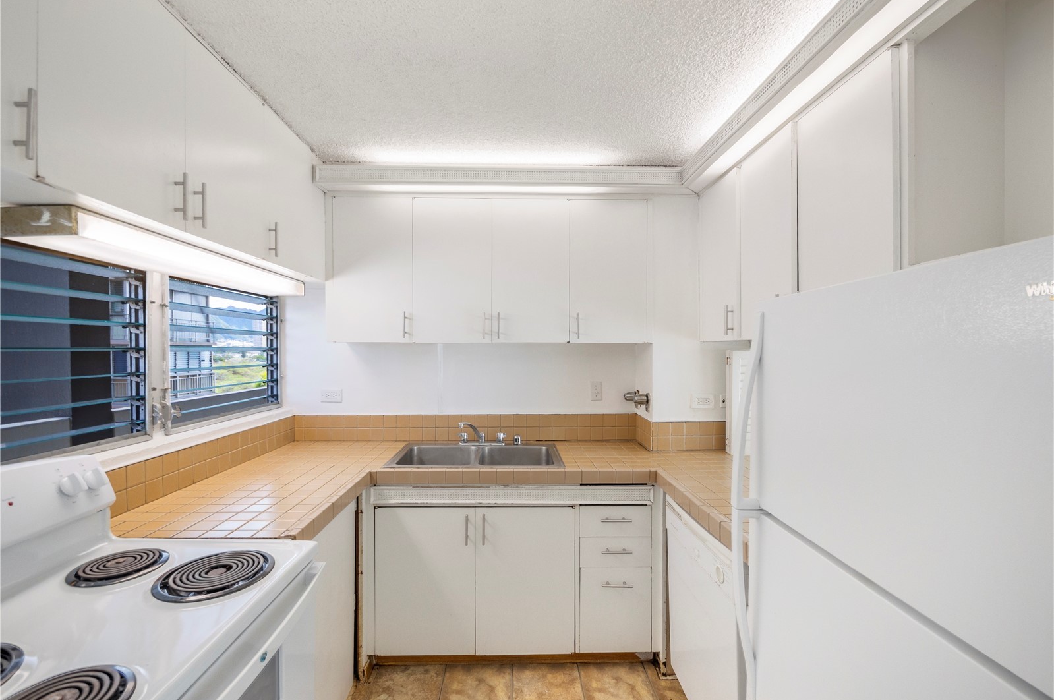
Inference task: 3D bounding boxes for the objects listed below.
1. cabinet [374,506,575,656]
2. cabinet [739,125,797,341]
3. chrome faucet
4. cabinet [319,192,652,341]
[{"bbox_3d":[-0.246,1.066,2.263,0.920,0.688,0.590,0,0,-2],"label":"cabinet"},{"bbox_3d":[1.097,-0.434,1.741,0.270,0.782,0.390,0,0,-2],"label":"cabinet"},{"bbox_3d":[-0.309,0.476,2.426,0.045,0.144,0.187,0,0,40],"label":"chrome faucet"},{"bbox_3d":[-0.205,-0.436,2.441,1.764,0.795,0.270,0,0,-2],"label":"cabinet"}]

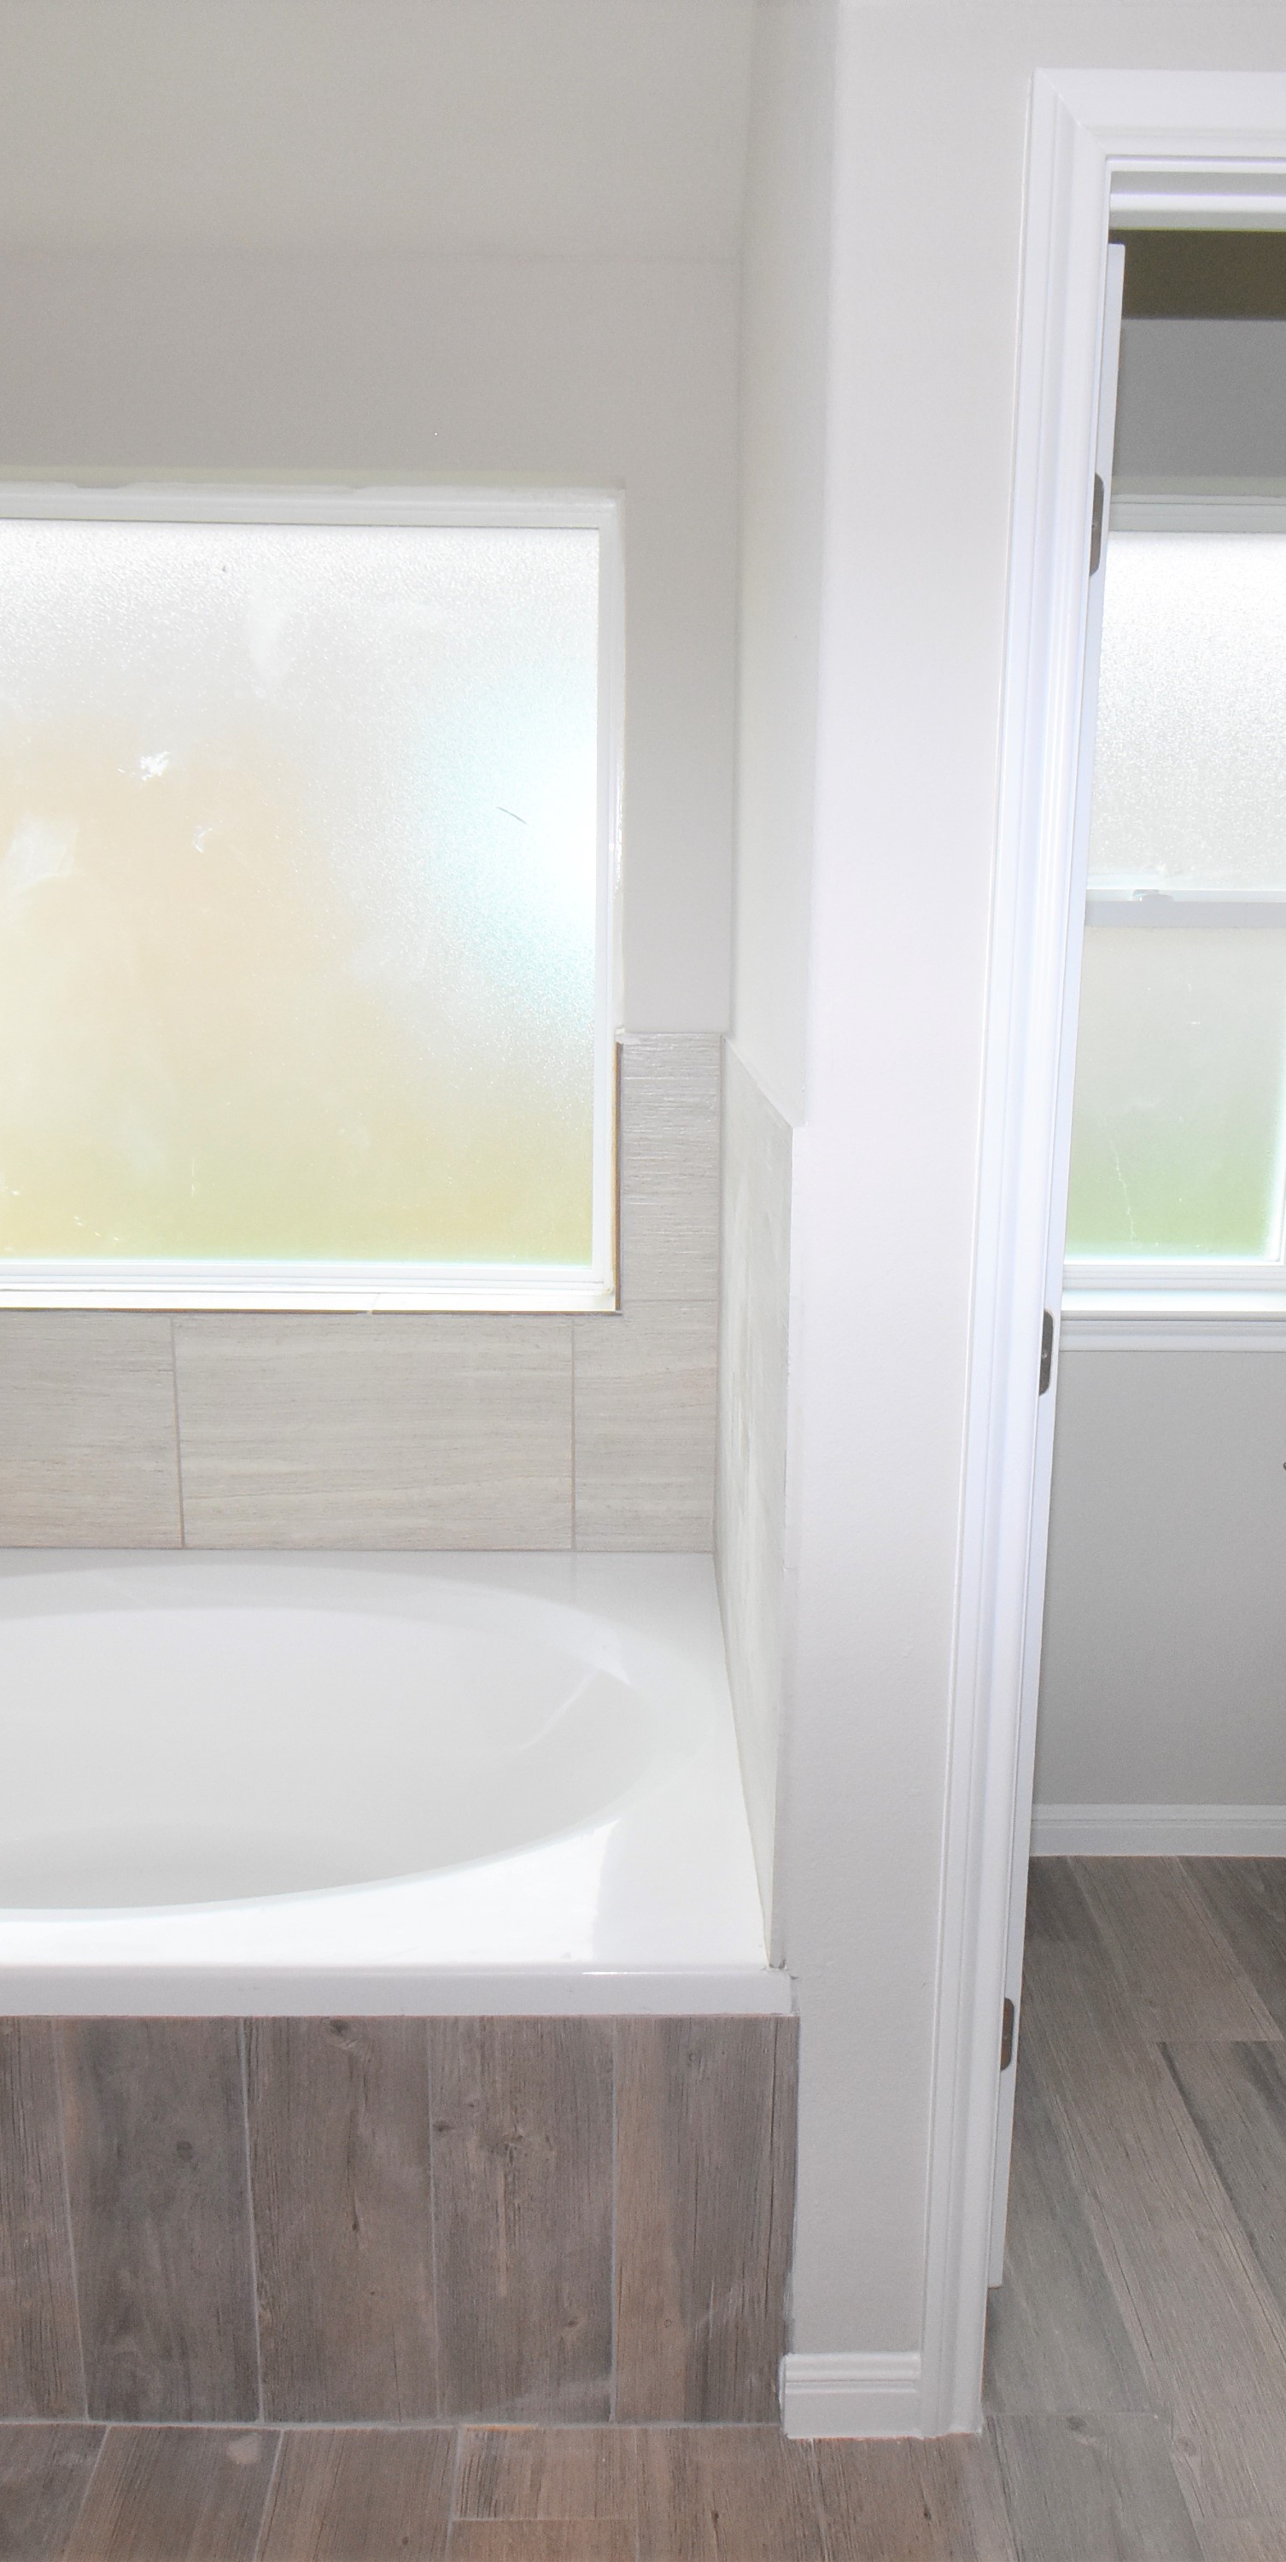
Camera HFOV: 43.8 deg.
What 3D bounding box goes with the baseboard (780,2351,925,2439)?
[{"bbox_3d":[0.216,1.123,1.628,0.147,0.100,0.015,0,13,0],"label":"baseboard"}]

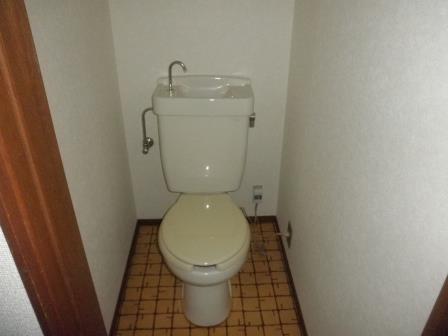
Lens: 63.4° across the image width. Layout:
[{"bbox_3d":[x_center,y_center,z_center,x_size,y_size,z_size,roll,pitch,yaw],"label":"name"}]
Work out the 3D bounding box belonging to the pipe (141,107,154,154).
[{"bbox_3d":[-0.367,-0.191,1.801,0.081,0.262,0.085,-1,28,-3],"label":"pipe"}]

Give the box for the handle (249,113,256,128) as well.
[{"bbox_3d":[0.130,-0.222,1.693,0.040,0.065,0.062,-1,28,-3],"label":"handle"}]

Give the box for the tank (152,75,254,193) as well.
[{"bbox_3d":[-0.094,-0.153,1.764,0.445,0.535,0.204,-1,28,-3],"label":"tank"}]

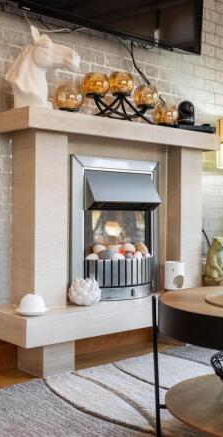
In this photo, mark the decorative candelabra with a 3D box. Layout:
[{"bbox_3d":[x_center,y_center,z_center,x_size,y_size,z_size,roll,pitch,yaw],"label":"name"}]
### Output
[{"bbox_3d":[0.044,-0.530,2.434,0.694,0.246,0.155,0,1,-41],"label":"decorative candelabra"}]

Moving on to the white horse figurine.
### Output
[{"bbox_3d":[-0.268,-0.579,2.138,0.275,0.344,0.135,0,1,12],"label":"white horse figurine"}]

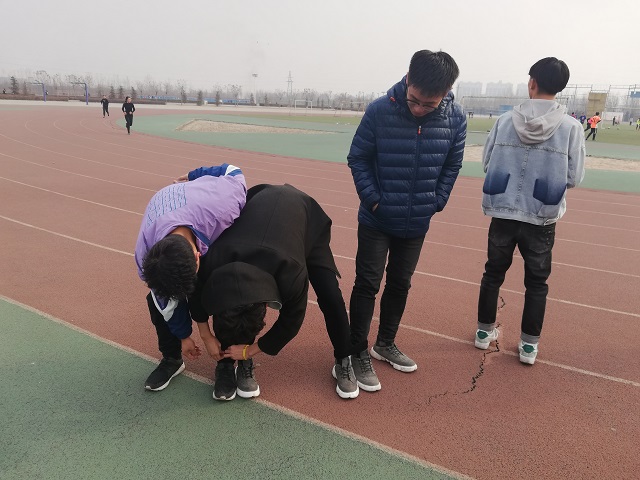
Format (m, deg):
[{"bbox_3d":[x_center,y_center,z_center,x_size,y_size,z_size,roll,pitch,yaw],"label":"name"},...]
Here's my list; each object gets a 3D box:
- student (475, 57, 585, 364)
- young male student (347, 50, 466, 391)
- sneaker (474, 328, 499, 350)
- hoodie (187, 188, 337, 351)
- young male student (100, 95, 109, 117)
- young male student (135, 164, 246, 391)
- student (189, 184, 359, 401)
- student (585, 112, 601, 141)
[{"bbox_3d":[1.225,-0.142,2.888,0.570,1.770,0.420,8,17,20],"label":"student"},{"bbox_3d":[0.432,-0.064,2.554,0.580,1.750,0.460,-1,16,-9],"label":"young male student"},{"bbox_3d":[1.125,0.617,3.227,0.110,0.120,0.290,9,17,25],"label":"sneaker"},{"bbox_3d":[-0.265,0.135,2.523,0.660,0.810,0.680,6,16,16],"label":"hoodie"},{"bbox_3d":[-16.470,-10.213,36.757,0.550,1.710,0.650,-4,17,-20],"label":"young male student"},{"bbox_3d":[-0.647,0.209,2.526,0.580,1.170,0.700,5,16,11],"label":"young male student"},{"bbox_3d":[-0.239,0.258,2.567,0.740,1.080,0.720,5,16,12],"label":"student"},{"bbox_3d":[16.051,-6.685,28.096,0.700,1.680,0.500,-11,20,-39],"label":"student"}]

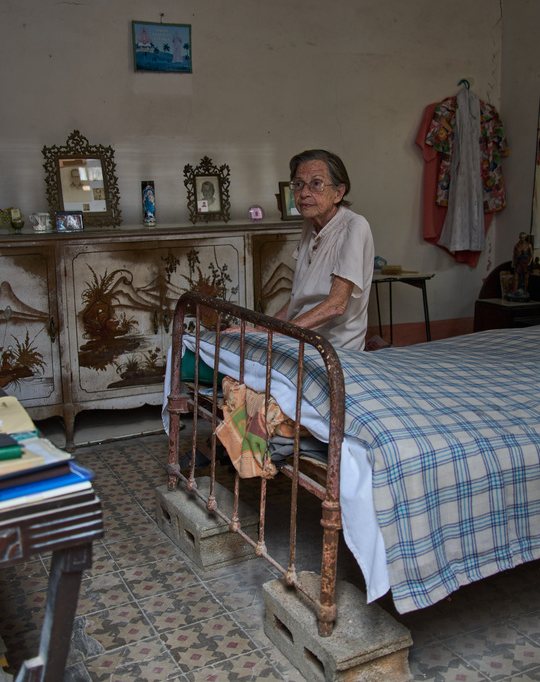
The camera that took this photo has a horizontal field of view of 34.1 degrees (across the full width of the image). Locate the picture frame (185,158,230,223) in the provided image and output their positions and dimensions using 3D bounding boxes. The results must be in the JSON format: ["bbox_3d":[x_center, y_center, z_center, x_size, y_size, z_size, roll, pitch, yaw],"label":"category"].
[{"bbox_3d":[-0.288,-0.700,4.100,0.200,0.310,0.030,-7,5,-24],"label":"picture frame"}]

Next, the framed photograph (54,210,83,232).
[{"bbox_3d":[-0.872,-0.521,3.840,0.130,0.097,0.030,-6,0,-19],"label":"framed photograph"}]

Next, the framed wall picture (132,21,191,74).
[{"bbox_3d":[-0.499,-1.364,4.100,0.283,0.226,0.020,-7,13,-24],"label":"framed wall picture"}]

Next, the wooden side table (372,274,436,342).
[{"bbox_3d":[0.659,-0.062,4.660,0.380,0.550,0.340,-7,13,-24],"label":"wooden side table"}]

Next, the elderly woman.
[{"bbox_3d":[0.095,-0.037,3.120,0.600,1.210,0.450,-6,12,-21],"label":"elderly woman"}]

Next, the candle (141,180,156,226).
[{"bbox_3d":[-0.554,-0.625,4.030,0.060,0.205,0.060,-7,13,-24],"label":"candle"}]

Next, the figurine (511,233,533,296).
[{"bbox_3d":[1.344,-0.400,4.700,0.110,0.345,0.095,2,12,16],"label":"figurine"}]

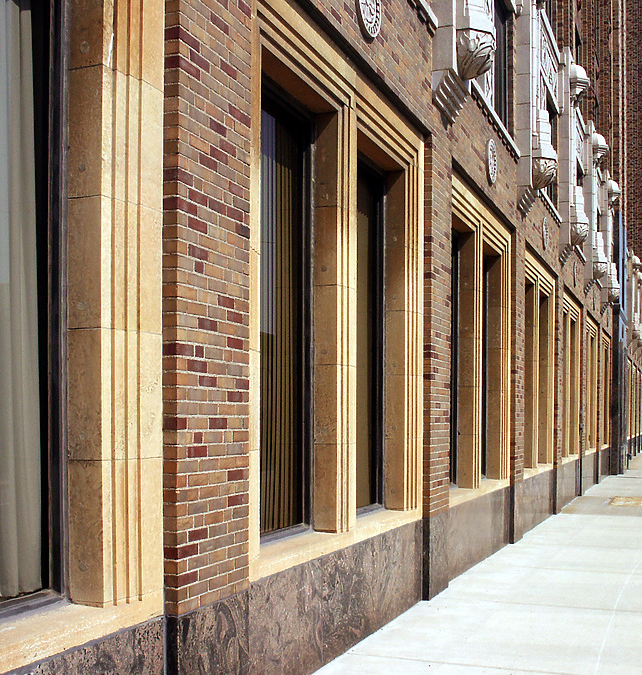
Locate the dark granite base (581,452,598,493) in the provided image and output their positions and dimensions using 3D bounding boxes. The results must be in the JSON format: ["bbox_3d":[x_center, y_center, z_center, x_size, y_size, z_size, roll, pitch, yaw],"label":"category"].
[{"bbox_3d":[6.937,3.462,23.511,0.150,0.890,4.400,-2,-5,22],"label":"dark granite base"}]

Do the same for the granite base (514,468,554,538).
[{"bbox_3d":[3.508,2.659,14.903,0.150,0.850,4.400,-2,-5,22],"label":"granite base"}]

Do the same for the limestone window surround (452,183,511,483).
[{"bbox_3d":[1.899,0.093,11.379,0.300,3.550,3.700,-2,-5,22],"label":"limestone window surround"}]

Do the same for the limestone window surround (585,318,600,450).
[{"bbox_3d":[7.079,1.260,24.387,0.300,3.520,3.700,-2,-5,22],"label":"limestone window surround"}]

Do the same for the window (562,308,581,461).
[{"bbox_3d":[5.281,1.016,20.104,0.200,3.200,3.400,-2,-5,22],"label":"window"}]

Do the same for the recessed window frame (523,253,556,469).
[{"bbox_3d":[3.632,0.463,15.732,0.300,3.550,3.700,-2,-5,22],"label":"recessed window frame"}]

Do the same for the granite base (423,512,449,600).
[{"bbox_3d":[1.101,2.092,8.794,0.100,0.760,0.765,-2,-5,22],"label":"granite base"}]

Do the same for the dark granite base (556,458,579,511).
[{"bbox_3d":[5.241,3.074,19.253,0.150,0.880,4.400,-2,-5,22],"label":"dark granite base"}]

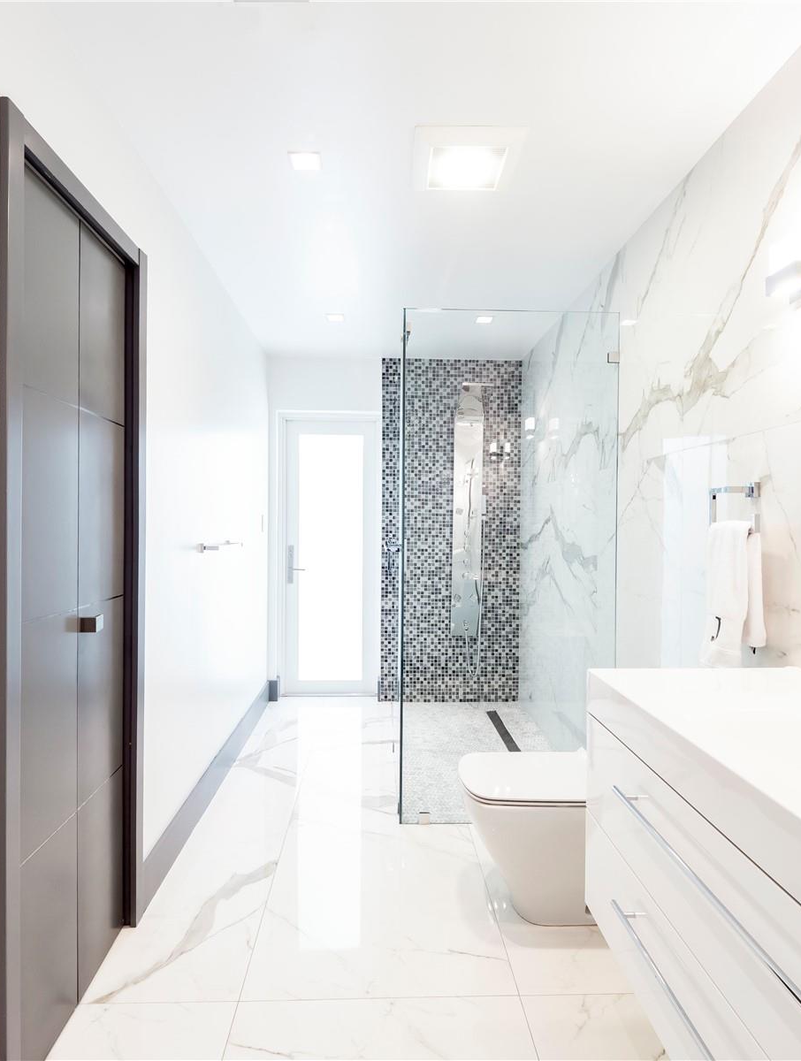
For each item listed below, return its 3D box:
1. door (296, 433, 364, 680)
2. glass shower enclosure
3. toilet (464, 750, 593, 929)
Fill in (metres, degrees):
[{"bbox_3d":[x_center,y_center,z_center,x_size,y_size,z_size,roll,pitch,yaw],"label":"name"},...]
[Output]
[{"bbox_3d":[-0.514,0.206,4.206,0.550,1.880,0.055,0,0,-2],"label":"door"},{"bbox_3d":[0.435,0.150,3.229,0.930,2.170,1.620,0,0,-2],"label":"glass shower enclosure"},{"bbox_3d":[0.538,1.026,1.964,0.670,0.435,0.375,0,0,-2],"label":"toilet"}]

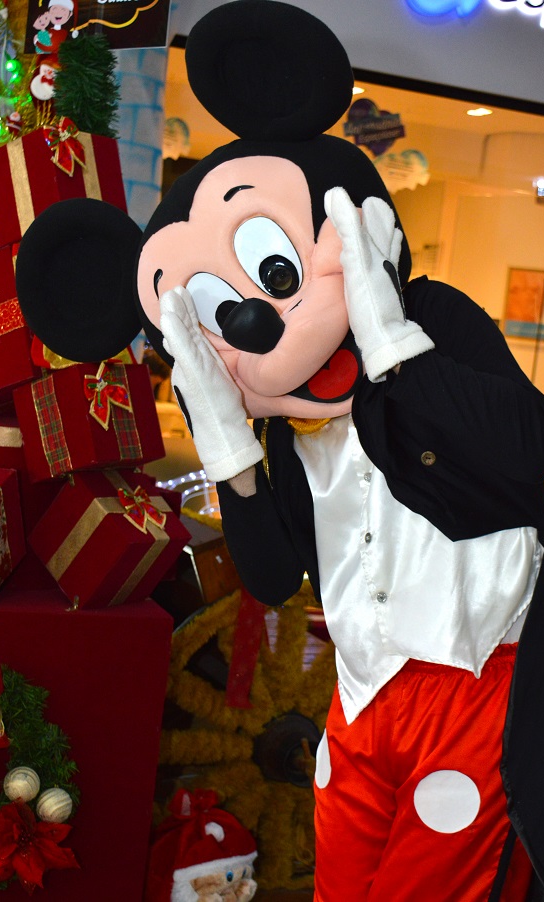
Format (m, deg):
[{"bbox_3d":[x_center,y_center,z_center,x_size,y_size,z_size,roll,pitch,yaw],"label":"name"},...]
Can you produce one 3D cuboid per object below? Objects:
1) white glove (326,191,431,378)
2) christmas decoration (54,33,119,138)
[{"bbox_3d":[0.147,-0.249,2.070,0.115,0.275,0.130,-14,-17,-9],"label":"white glove"},{"bbox_3d":[-0.368,-0.720,2.850,0.135,0.225,0.135,5,7,-9],"label":"christmas decoration"}]

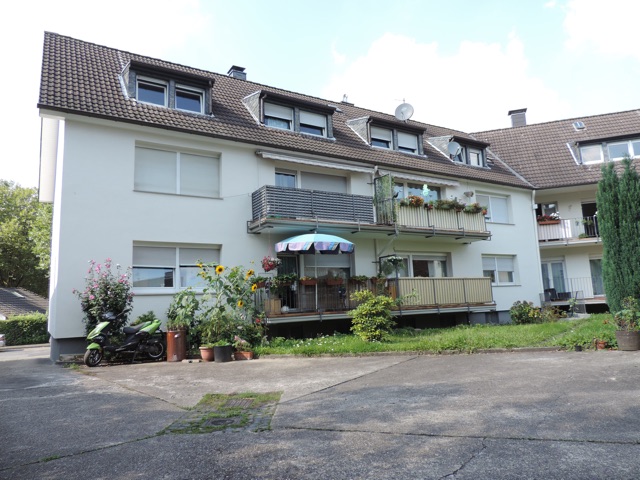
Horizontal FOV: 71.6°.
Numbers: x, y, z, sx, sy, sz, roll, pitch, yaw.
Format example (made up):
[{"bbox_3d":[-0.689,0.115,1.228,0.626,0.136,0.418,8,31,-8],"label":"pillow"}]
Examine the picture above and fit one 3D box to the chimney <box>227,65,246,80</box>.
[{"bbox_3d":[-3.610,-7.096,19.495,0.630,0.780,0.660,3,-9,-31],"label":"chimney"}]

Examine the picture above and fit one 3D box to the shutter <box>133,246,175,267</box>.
[{"bbox_3d":[-4.478,0.459,11.997,1.115,0.516,0.060,3,-9,-31],"label":"shutter"}]

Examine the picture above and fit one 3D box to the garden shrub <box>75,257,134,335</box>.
[{"bbox_3d":[-5.120,1.642,10.542,1.400,2.350,1.300,3,-8,-31],"label":"garden shrub"}]

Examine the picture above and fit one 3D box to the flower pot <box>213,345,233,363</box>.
[{"bbox_3d":[-2.211,2.586,10.137,0.410,0.370,0.410,-1,-7,0],"label":"flower pot"}]

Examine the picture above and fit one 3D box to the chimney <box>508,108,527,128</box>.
[{"bbox_3d":[11.739,-7.000,26.261,0.920,1.200,0.720,-5,-8,18],"label":"chimney"}]

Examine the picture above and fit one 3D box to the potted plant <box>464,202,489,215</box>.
[{"bbox_3d":[6.010,-1.210,17.133,1.150,0.450,0.340,3,-8,-31],"label":"potted plant"}]

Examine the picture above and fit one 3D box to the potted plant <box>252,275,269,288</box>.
[{"bbox_3d":[-1.673,1.165,12.531,0.270,0.370,0.780,3,-9,-31],"label":"potted plant"}]

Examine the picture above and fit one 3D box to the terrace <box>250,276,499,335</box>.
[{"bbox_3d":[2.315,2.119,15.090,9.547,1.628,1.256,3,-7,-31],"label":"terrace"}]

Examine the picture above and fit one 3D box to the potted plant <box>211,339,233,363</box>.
[{"bbox_3d":[-2.232,2.518,10.158,0.450,0.510,0.440,3,-8,-31],"label":"potted plant"}]

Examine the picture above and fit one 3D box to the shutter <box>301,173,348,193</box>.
[{"bbox_3d":[0.171,-1.667,15.089,1.869,1.206,0.060,3,-7,-31],"label":"shutter"}]

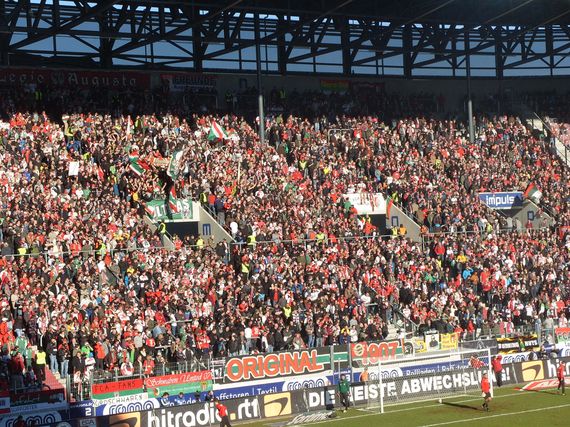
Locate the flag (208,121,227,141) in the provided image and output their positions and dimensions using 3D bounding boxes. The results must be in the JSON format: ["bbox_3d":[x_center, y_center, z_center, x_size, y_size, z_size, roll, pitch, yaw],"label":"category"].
[{"bbox_3d":[-4.776,-5.873,99.000,1.270,1.420,0.400,-3,-1,-3],"label":"flag"}]

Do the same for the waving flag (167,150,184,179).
[{"bbox_3d":[-7.005,-3.135,89.500,1.150,1.790,0.400,-3,-1,-4],"label":"waving flag"}]

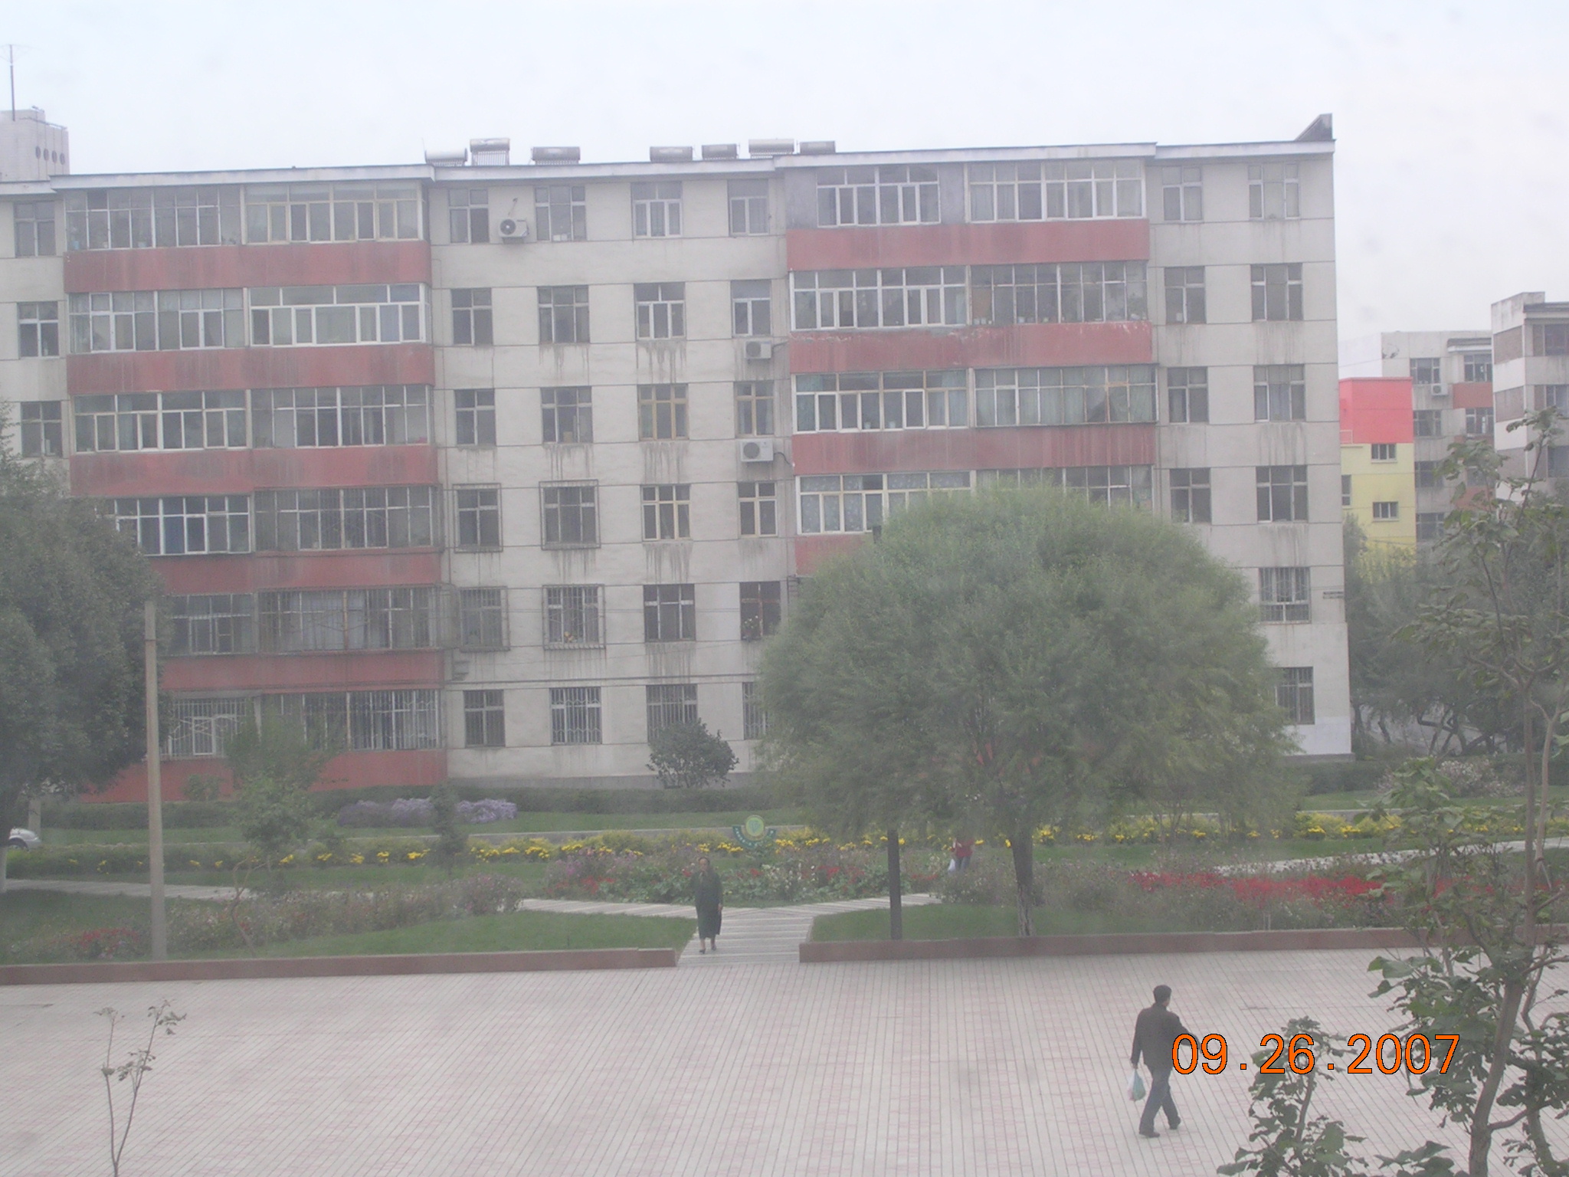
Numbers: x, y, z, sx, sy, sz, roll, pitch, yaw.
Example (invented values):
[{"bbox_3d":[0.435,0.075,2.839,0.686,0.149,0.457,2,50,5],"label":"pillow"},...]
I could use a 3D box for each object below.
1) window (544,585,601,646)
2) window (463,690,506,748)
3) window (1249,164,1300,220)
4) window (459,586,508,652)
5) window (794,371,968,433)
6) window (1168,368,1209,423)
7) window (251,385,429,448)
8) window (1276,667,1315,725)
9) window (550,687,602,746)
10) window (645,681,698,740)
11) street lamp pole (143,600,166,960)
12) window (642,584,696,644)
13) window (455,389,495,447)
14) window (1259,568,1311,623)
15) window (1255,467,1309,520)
[{"bbox_3d":[-5.840,0.781,107.978,1.547,1.687,0.350,-2,1,1],"label":"window"},{"bbox_3d":[-8.308,3.626,108.273,1.145,1.601,0.150,-2,1,1],"label":"window"},{"bbox_3d":[14.126,-11.433,112.384,1.450,1.576,0.150,-2,1,2],"label":"window"},{"bbox_3d":[-8.655,0.881,112.109,1.360,1.759,0.300,-2,0,2],"label":"window"},{"bbox_3d":[2.788,-5.331,111.540,5.021,1.666,0.180,-2,1,2],"label":"window"},{"bbox_3d":[11.670,-5.568,112.562,1.169,1.607,0.150,-2,1,2],"label":"window"},{"bbox_3d":[-12.656,-4.888,111.025,5.051,1.637,0.200,-2,0,2],"label":"window"},{"bbox_3d":[14.048,2.980,108.298,1.362,1.550,0.150,-2,1,1],"label":"window"},{"bbox_3d":[-5.816,3.554,108.656,1.401,1.572,0.150,-2,1,1],"label":"window"},{"bbox_3d":[-3.135,3.415,108.606,1.411,1.554,0.150,-2,1,1],"label":"window"},{"bbox_3d":[-10.198,3.106,63.061,0.230,5.836,0.230,-2,1,1],"label":"street lamp pole"},{"bbox_3d":[-3.179,0.680,108.118,1.451,1.556,0.150,-2,1,1],"label":"window"},{"bbox_3d":[-8.588,-4.728,108.164,1.111,1.567,0.150,-2,1,1],"label":"window"},{"bbox_3d":[14.458,0.195,112.547,1.470,1.557,0.150,-2,1,2],"label":"window"},{"bbox_3d":[13.872,-2.631,108.651,1.426,1.497,0.150,-2,1,1],"label":"window"}]

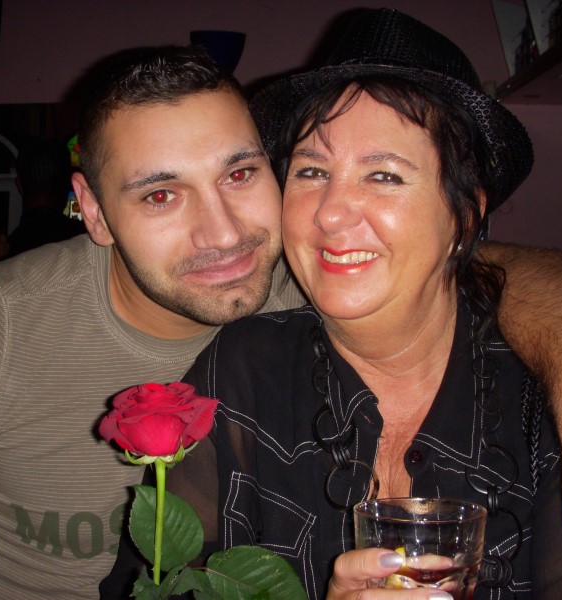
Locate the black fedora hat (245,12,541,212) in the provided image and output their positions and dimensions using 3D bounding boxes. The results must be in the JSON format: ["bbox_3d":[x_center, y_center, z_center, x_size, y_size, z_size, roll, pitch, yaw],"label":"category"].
[{"bbox_3d":[0.104,-0.178,0.781,0.248,0.118,0.280,6,-18,21],"label":"black fedora hat"}]

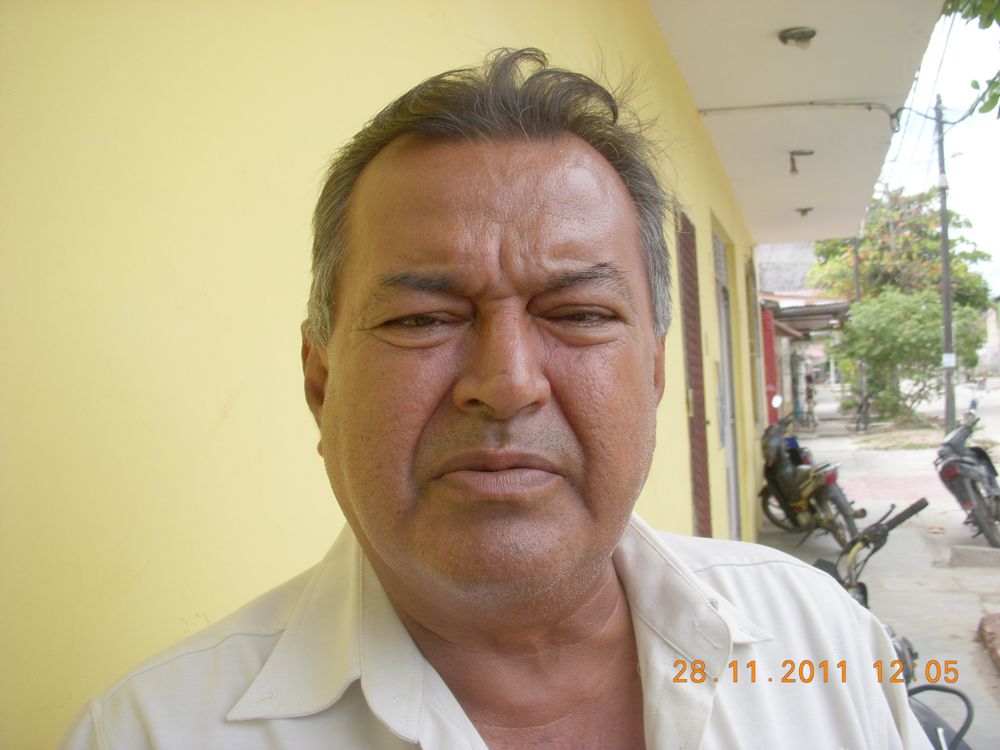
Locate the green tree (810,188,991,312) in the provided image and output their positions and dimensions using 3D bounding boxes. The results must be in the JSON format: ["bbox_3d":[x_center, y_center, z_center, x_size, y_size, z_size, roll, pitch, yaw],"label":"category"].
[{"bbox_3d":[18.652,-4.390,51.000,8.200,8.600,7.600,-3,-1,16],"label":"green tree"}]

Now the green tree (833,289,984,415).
[{"bbox_3d":[13.768,-0.792,37.000,5.000,4.300,4.600,-3,-1,16],"label":"green tree"}]

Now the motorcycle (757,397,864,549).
[{"bbox_3d":[2.961,0.943,10.400,0.700,1.220,1.850,-2,-1,-10],"label":"motorcycle"}]

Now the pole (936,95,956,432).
[{"bbox_3d":[11.376,-2.793,28.000,0.300,8.700,0.300,-3,-1,16],"label":"pole"}]

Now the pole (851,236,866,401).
[{"bbox_3d":[15.697,-2.558,48.000,0.260,8.000,0.260,-3,-1,16],"label":"pole"}]

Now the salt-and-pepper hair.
[{"bbox_3d":[-0.004,-0.060,0.515,0.170,0.160,0.185,-2,-1,-3],"label":"salt-and-pepper hair"}]

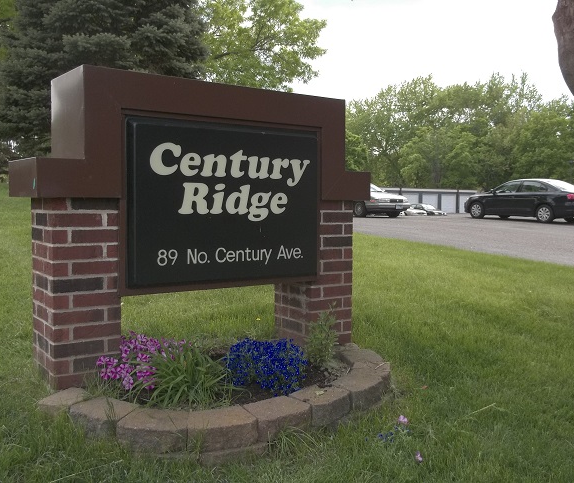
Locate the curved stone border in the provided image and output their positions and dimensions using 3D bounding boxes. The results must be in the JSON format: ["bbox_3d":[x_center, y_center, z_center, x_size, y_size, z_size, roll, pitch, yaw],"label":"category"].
[{"bbox_3d":[-0.132,0.789,3.090,1.999,0.157,0.881,-2,4,-36],"label":"curved stone border"}]

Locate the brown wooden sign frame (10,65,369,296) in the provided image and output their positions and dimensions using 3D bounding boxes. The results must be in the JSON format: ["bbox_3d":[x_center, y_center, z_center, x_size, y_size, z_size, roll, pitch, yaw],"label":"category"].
[{"bbox_3d":[-0.451,-0.310,3.580,2.054,1.111,0.542,-2,4,-36],"label":"brown wooden sign frame"}]

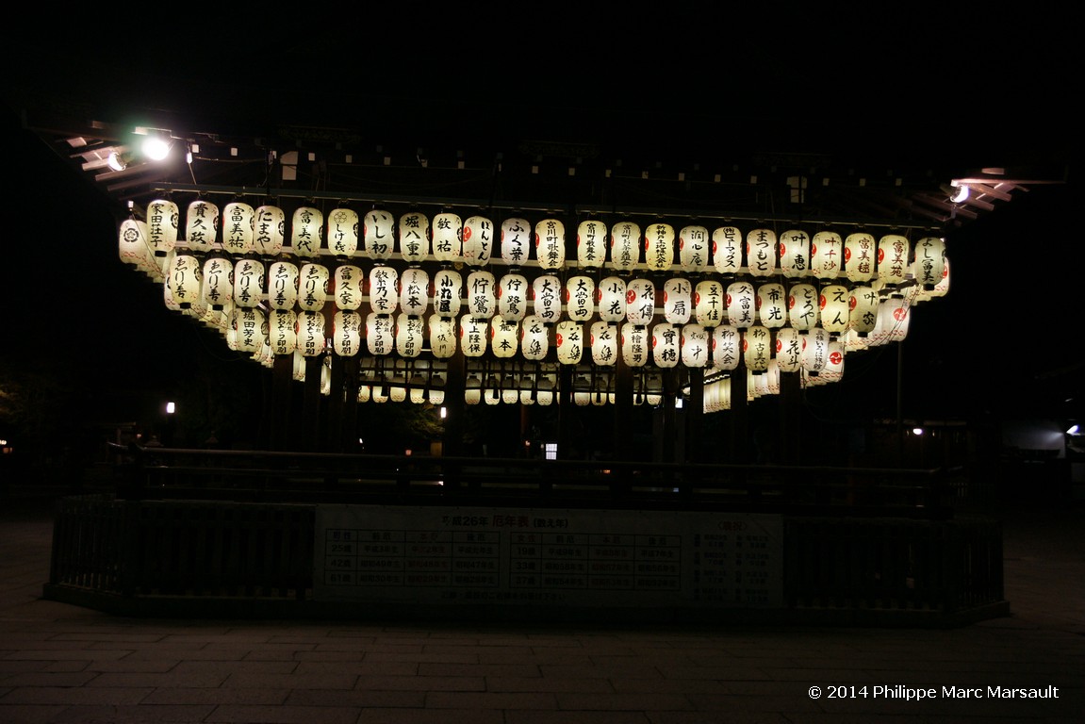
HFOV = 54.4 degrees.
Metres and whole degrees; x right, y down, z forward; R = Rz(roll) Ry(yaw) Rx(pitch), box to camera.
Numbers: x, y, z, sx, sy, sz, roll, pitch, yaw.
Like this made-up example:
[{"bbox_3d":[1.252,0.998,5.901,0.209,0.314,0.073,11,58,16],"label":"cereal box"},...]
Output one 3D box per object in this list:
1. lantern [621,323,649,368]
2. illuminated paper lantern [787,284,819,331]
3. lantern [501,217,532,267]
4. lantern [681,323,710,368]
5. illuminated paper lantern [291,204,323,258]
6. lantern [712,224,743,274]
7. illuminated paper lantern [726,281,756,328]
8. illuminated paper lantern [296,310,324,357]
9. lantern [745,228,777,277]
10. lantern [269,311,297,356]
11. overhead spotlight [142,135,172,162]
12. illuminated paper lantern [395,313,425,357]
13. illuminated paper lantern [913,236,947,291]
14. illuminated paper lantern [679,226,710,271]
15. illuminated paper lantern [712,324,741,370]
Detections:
[{"bbox_3d":[1.206,-0.228,13.772,0.350,0.620,0.350,2,-6,-5],"label":"lantern"},{"bbox_3d":[3.096,-0.643,12.509,0.310,0.540,0.310,2,-6,-4],"label":"illuminated paper lantern"},{"bbox_3d":[-0.261,-1.191,10.540,0.295,0.510,0.295,2,-5,-5],"label":"lantern"},{"bbox_3d":[1.671,-0.170,11.545,0.295,0.510,0.295,2,-5,-5],"label":"lantern"},{"bbox_3d":[-2.525,-1.397,11.327,0.335,0.585,0.335,2,-5,-4],"label":"illuminated paper lantern"},{"bbox_3d":[2.104,-1.269,11.986,0.310,0.540,0.310,2,-6,-4],"label":"lantern"},{"bbox_3d":[2.354,-0.676,12.498,0.335,0.570,0.335,3,-6,-9],"label":"illuminated paper lantern"},{"bbox_3d":[-2.761,-0.338,12.611,0.310,0.540,0.310,2,-6,-4],"label":"illuminated paper lantern"},{"bbox_3d":[2.498,-1.229,12.010,0.335,0.570,0.335,1,-6,9],"label":"lantern"},{"bbox_3d":[-2.994,-0.342,12.142,0.335,0.585,0.335,2,-5,-4],"label":"lantern"},{"bbox_3d":[-4.001,-2.226,10.949,0.290,0.260,0.250,2,16,-1],"label":"overhead spotlight"},{"bbox_3d":[-1.589,-0.329,12.705,0.310,0.540,0.310,2,-6,-4],"label":"illuminated paper lantern"},{"bbox_3d":[4.412,-1.132,12.007,0.330,0.560,0.330,2,-6,-4],"label":"illuminated paper lantern"},{"bbox_3d":[1.674,-1.253,11.639,0.335,0.585,0.335,2,-5,-4],"label":"illuminated paper lantern"},{"bbox_3d":[2.230,-0.173,12.716,0.330,0.560,0.330,2,-6,-4],"label":"illuminated paper lantern"}]

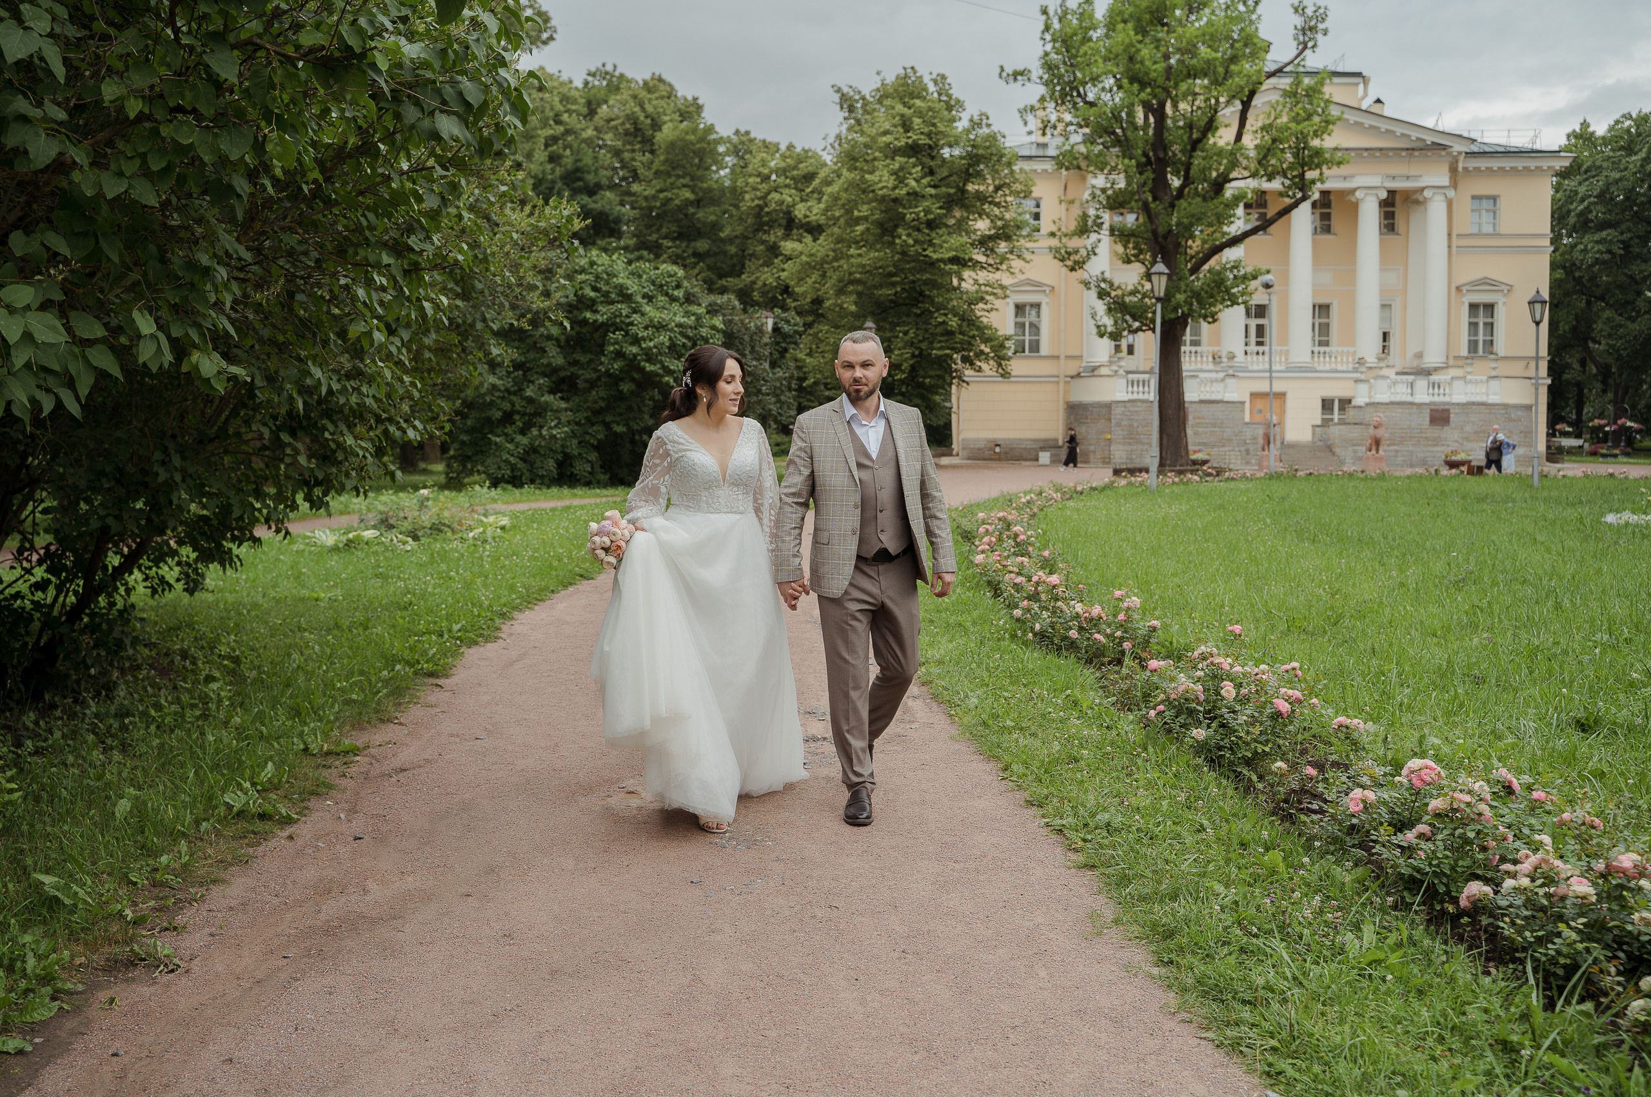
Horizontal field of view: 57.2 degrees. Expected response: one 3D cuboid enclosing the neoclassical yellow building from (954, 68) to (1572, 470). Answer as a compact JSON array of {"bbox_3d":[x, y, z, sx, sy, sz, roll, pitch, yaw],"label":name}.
[{"bbox_3d":[18.700,-13.200,70.800,26.000,18.500,20.000,1,2,4],"label":"neoclassical yellow building"}]

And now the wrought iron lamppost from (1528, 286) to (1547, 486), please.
[{"bbox_3d":[19.291,-4.312,41.000,0.520,5.450,0.520,0,2,0],"label":"wrought iron lamppost"}]

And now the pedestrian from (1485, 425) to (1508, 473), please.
[{"bbox_3d":[23.446,-3.453,53.000,0.600,1.720,0.550,-1,3,-30],"label":"pedestrian"}]

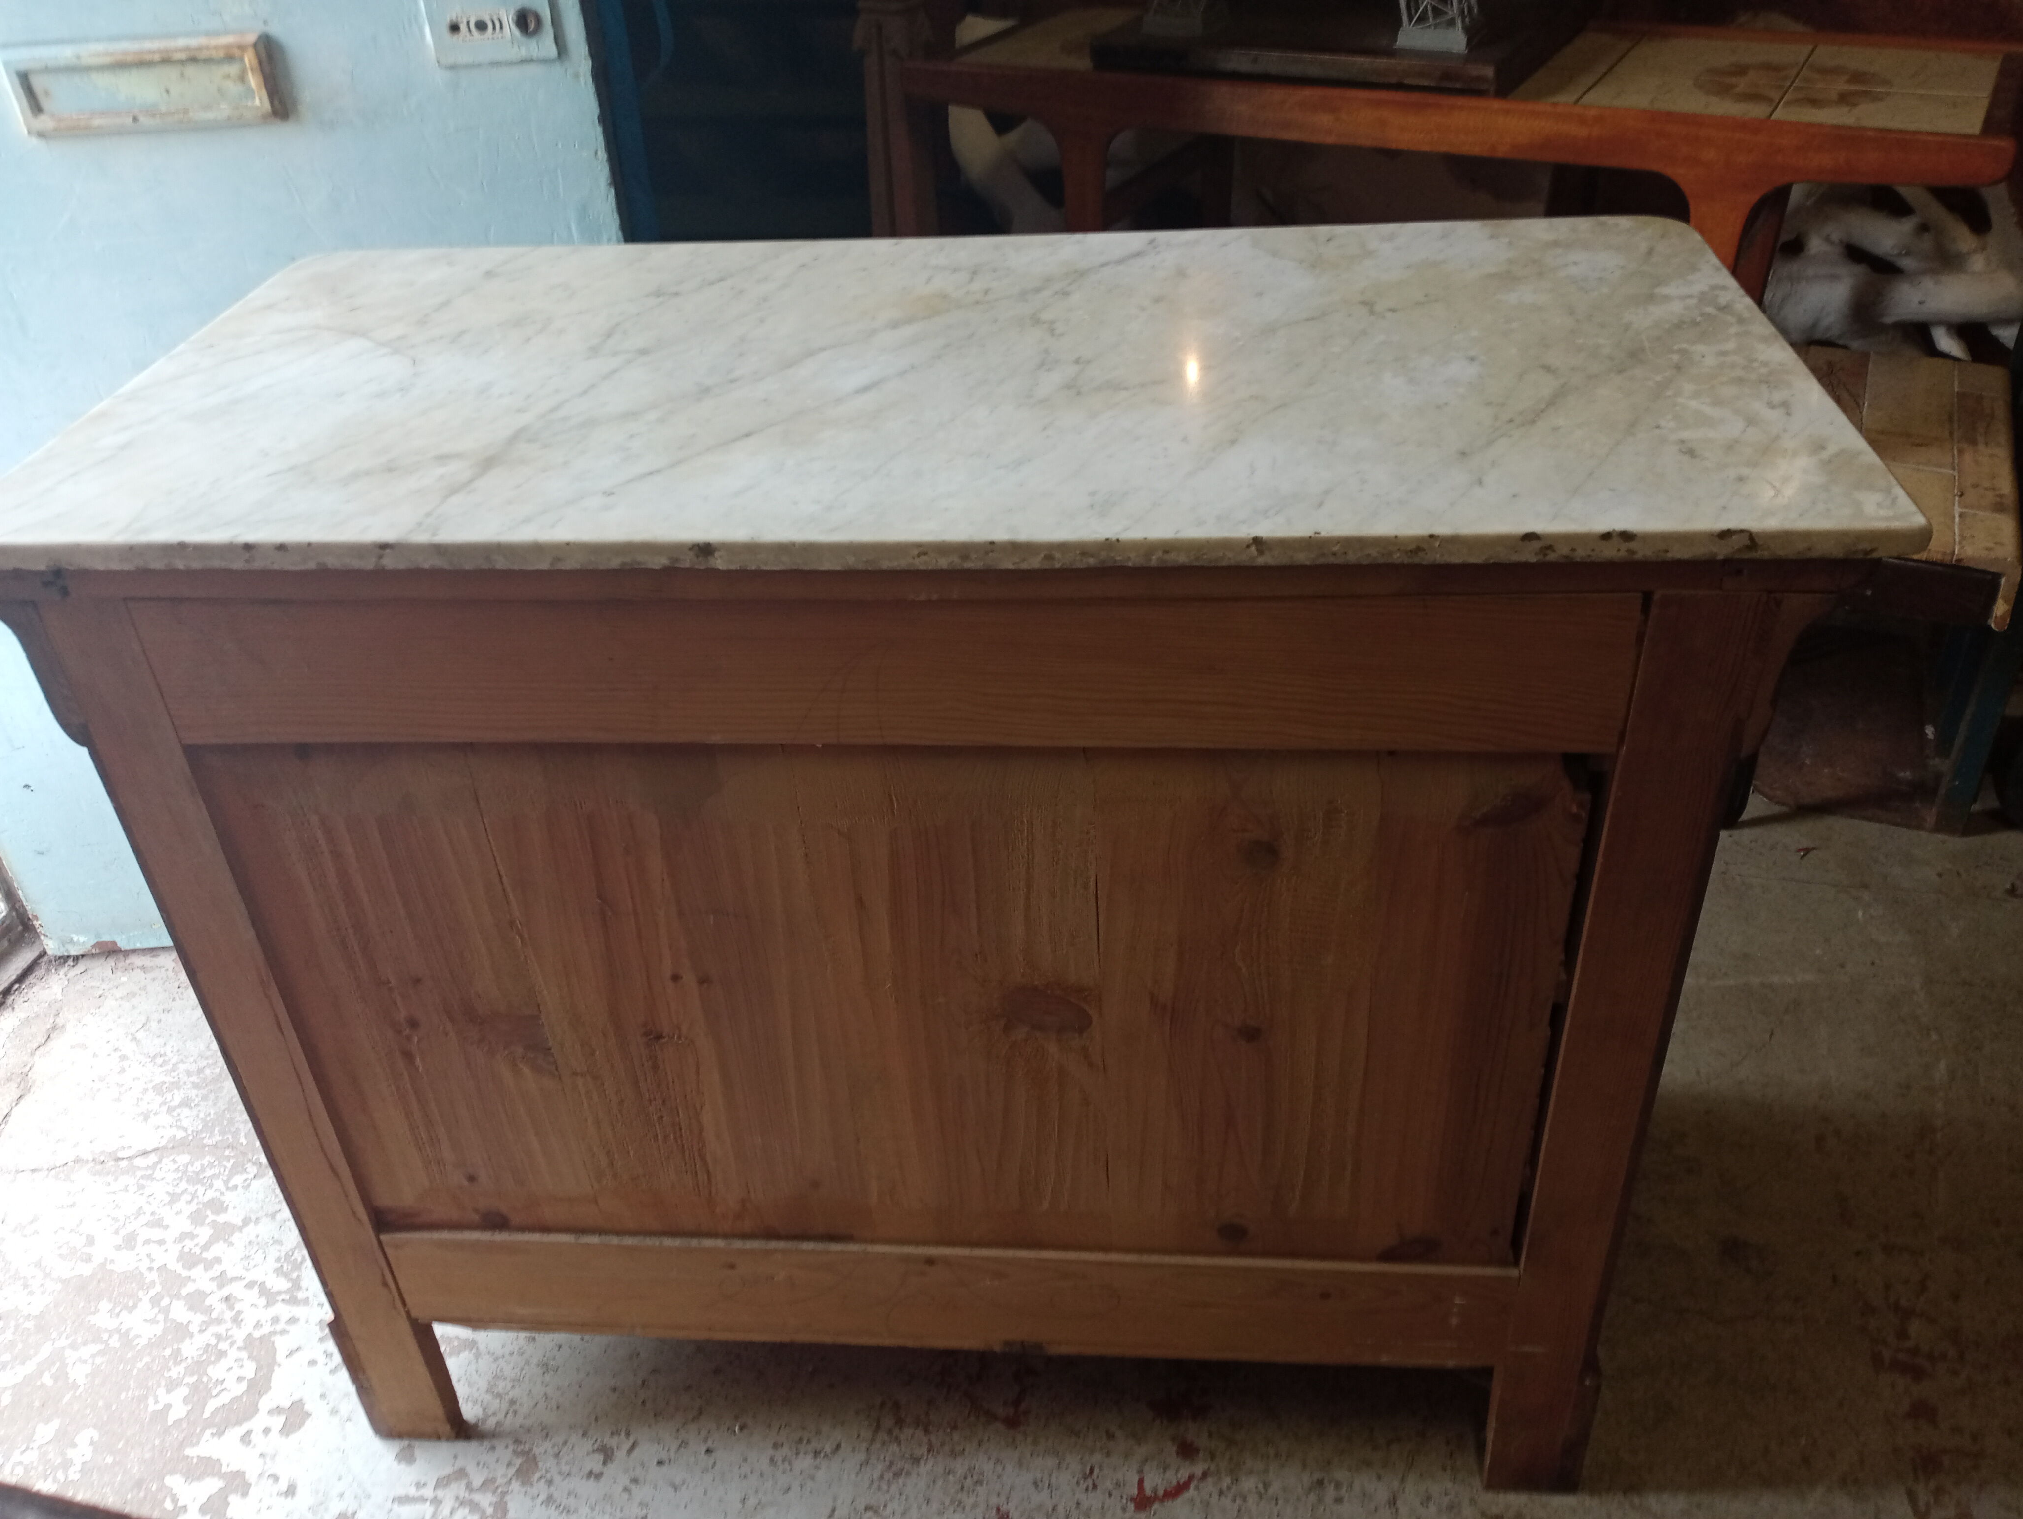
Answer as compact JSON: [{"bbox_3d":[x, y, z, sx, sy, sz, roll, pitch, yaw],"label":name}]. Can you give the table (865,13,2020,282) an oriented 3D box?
[{"bbox_3d":[0.552,-0.707,2.180,1.280,0.440,0.470,15,38,26],"label":"table"}]

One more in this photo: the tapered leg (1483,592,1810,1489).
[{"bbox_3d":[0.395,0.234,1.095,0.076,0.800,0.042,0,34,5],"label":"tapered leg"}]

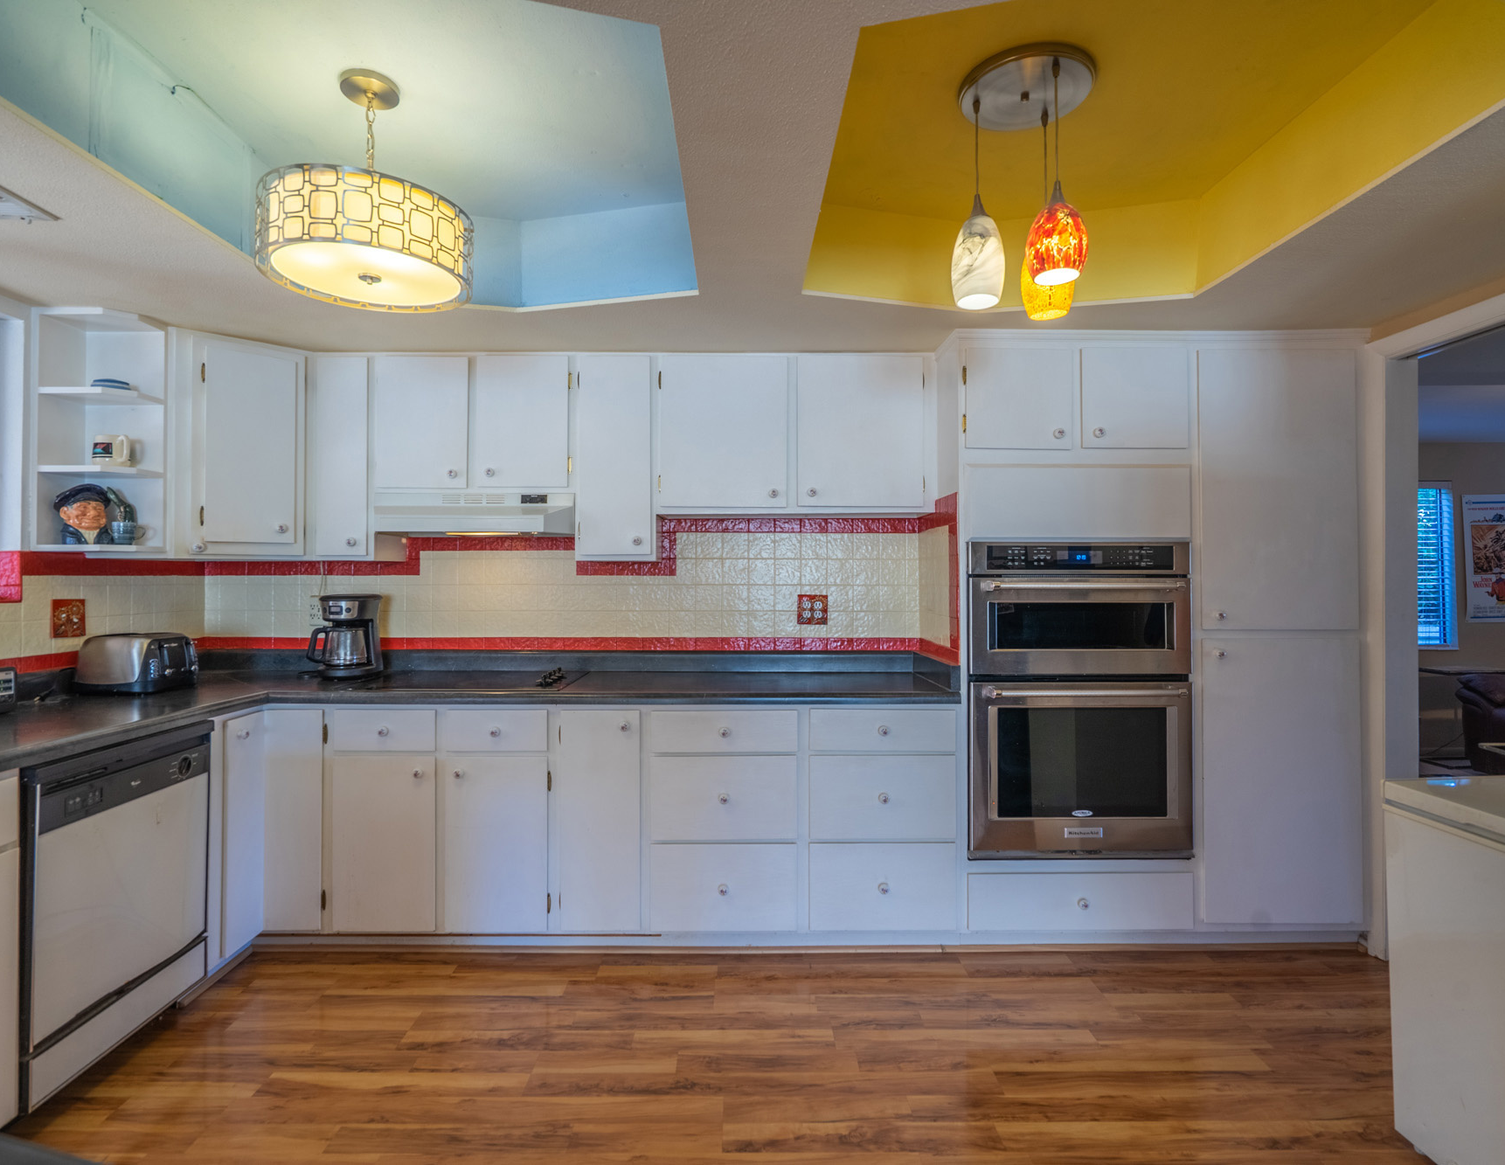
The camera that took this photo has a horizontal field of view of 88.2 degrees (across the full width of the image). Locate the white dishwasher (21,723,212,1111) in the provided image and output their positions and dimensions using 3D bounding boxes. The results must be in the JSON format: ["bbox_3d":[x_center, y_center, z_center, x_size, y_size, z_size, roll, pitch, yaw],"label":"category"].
[{"bbox_3d":[-1.915,0.830,2.030,0.600,0.820,0.610,0,0,-2],"label":"white dishwasher"}]

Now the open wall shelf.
[{"bbox_3d":[-2.128,-0.477,2.535,0.295,0.765,0.205,0,0,-1],"label":"open wall shelf"}]

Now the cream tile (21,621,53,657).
[{"bbox_3d":[-2.276,0.178,2.468,0.010,0.108,0.107,0,0,-1],"label":"cream tile"}]

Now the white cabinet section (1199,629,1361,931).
[{"bbox_3d":[1.773,0.666,2.890,0.530,0.965,0.560,0,0,-1],"label":"white cabinet section"}]

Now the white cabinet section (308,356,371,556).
[{"bbox_3d":[-1.569,-0.479,3.094,0.238,0.763,0.290,0,0,-1],"label":"white cabinet section"}]

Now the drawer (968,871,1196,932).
[{"bbox_3d":[1.105,1.072,2.860,0.764,0.195,0.500,0,0,-1],"label":"drawer"}]

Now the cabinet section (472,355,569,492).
[{"bbox_3d":[-0.855,-0.596,3.020,0.347,0.485,0.300,0,0,-1],"label":"cabinet section"}]

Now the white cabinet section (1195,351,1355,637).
[{"bbox_3d":[1.806,-0.321,2.968,0.559,0.978,0.600,0,0,-1],"label":"white cabinet section"}]

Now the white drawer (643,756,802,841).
[{"bbox_3d":[-0.097,0.734,2.835,0.492,0.289,0.440,0,0,0],"label":"white drawer"}]

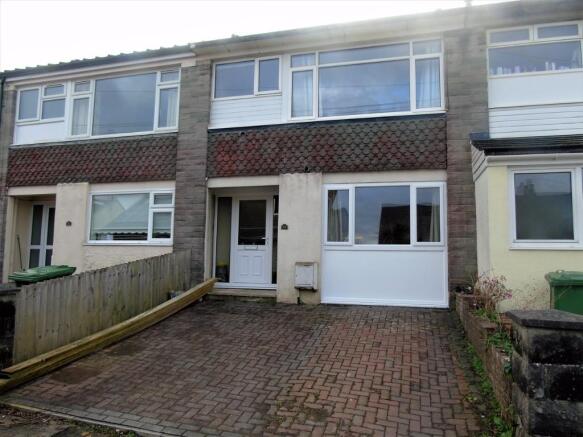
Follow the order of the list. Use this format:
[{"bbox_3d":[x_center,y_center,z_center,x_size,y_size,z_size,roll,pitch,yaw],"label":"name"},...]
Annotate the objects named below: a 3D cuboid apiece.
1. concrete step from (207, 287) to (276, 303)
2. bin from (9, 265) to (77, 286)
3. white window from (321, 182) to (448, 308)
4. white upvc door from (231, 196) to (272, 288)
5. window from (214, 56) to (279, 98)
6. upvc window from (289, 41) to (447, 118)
[{"bbox_3d":[-0.994,1.576,8.726,1.563,0.215,0.420,-1,-6,14],"label":"concrete step"},{"bbox_3d":[-3.733,1.315,6.409,0.580,1.070,0.730,-1,-6,20],"label":"bin"},{"bbox_3d":[1.732,0.485,7.950,2.292,2.300,0.100,-1,-6,14],"label":"white window"},{"bbox_3d":[-0.844,0.439,9.100,0.940,1.956,0.090,-1,-6,14],"label":"white upvc door"},{"bbox_3d":[-0.953,-2.970,8.984,1.539,0.818,0.100,-1,-6,14],"label":"window"},{"bbox_3d":[1.432,-2.686,8.351,3.025,1.454,0.100,-1,-6,14],"label":"upvc window"}]

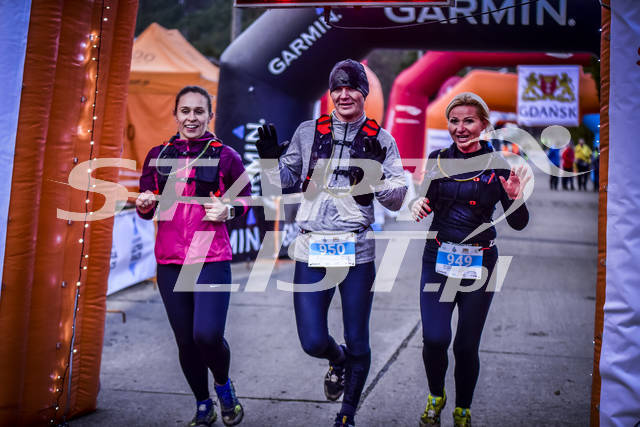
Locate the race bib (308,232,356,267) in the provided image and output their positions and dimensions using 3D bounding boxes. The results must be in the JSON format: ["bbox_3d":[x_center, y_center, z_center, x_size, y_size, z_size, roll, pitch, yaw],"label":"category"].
[{"bbox_3d":[0.058,0.168,6.400,0.218,0.158,0.015,0,1,3],"label":"race bib"}]

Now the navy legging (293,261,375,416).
[{"bbox_3d":[0.062,0.530,6.560,0.380,0.820,0.480,0,3,3],"label":"navy legging"}]

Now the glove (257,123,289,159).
[{"bbox_3d":[-0.216,-0.333,6.360,0.145,0.175,0.070,0,3,-3],"label":"glove"}]

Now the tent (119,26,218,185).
[{"bbox_3d":[-2.750,-1.310,21.500,2.800,3.300,3.100,0,3,8],"label":"tent"}]

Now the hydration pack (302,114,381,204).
[{"bbox_3d":[0.100,-0.253,6.500,0.360,0.430,0.270,0,3,3],"label":"hydration pack"}]

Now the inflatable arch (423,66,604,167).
[{"bbox_3d":[6.600,-2.700,45.000,6.800,3.950,1.300,0,3,5],"label":"inflatable arch"}]

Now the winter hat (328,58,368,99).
[{"bbox_3d":[0.135,-0.620,6.400,0.178,0.185,0.220,1,2,17],"label":"winter hat"}]

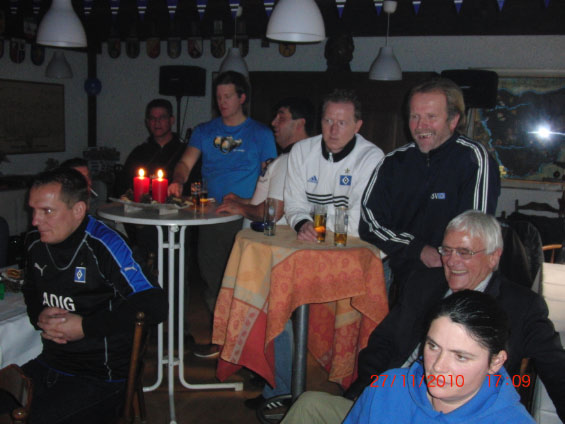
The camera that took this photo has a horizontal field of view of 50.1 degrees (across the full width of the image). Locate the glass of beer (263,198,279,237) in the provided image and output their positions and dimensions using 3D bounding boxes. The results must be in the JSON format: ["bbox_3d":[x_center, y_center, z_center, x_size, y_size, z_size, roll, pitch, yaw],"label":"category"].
[{"bbox_3d":[-0.049,0.013,2.561,0.056,0.163,0.056,2,7,0],"label":"glass of beer"}]

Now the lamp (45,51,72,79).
[{"bbox_3d":[-2.179,-1.430,5.876,0.285,0.260,0.285,2,7,0],"label":"lamp"}]

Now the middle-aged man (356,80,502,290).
[{"bbox_3d":[0.575,0.300,2.414,0.580,1.620,0.420,5,8,28],"label":"middle-aged man"}]

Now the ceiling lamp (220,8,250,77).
[{"bbox_3d":[-0.414,-1.501,5.357,0.285,0.622,0.285,2,7,0],"label":"ceiling lamp"}]

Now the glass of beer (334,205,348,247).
[{"bbox_3d":[0.231,0.053,2.332,0.053,0.155,0.053,2,7,0],"label":"glass of beer"}]

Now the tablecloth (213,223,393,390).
[{"bbox_3d":[0.067,0.379,2.530,0.690,0.570,0.660,2,7,0],"label":"tablecloth"}]

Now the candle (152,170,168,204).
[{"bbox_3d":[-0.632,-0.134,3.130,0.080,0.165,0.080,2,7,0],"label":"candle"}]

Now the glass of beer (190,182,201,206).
[{"bbox_3d":[-0.484,-0.102,3.364,0.056,0.135,0.056,2,7,0],"label":"glass of beer"}]

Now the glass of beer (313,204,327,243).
[{"bbox_3d":[0.154,0.043,2.410,0.053,0.152,0.053,2,7,0],"label":"glass of beer"}]

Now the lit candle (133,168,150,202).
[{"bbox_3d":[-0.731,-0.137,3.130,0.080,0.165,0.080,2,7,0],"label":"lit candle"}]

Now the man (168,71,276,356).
[{"bbox_3d":[-0.333,0.077,3.508,0.600,1.742,0.480,3,7,11],"label":"man"}]

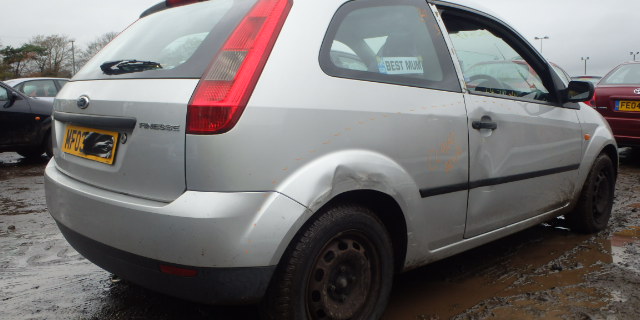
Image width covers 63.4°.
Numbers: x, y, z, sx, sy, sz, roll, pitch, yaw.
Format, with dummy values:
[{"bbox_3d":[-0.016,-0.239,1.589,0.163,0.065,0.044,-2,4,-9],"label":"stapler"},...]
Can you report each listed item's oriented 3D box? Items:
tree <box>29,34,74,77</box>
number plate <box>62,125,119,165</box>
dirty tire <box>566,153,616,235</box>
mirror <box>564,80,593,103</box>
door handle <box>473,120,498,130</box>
[{"bbox_3d":[-31.069,-10.422,60.533,5.300,8.200,5.300,-2,8,-11],"label":"tree"},{"bbox_3d":[-0.886,-0.062,1.980,0.015,0.111,0.520,10,-1,-44],"label":"number plate"},{"bbox_3d":[1.867,0.231,3.599,0.585,0.585,0.180,-7,10,-43],"label":"dirty tire"},{"bbox_3d":[1.468,-0.388,2.952,0.115,0.115,0.185,-7,10,-43],"label":"mirror"},{"bbox_3d":[0.764,-0.162,2.390,0.205,0.037,0.045,-7,10,-43],"label":"door handle"}]

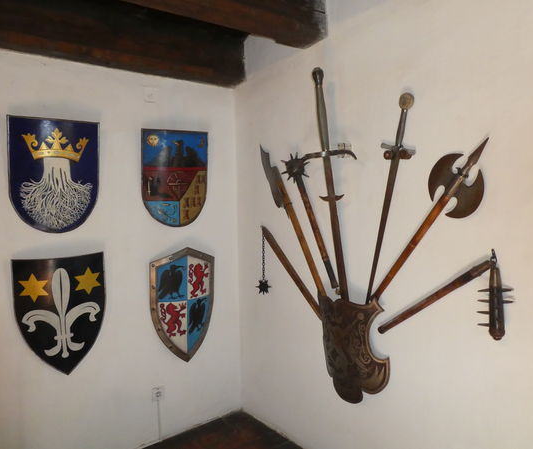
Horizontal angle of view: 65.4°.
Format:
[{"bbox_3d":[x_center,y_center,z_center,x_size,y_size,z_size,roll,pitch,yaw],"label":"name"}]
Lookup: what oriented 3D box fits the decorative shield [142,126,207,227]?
[{"bbox_3d":[-0.578,-0.292,2.710,0.463,0.623,0.076,-5,13,-37],"label":"decorative shield"}]

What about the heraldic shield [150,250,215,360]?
[{"bbox_3d":[-0.532,0.539,2.774,0.466,0.784,0.076,-4,9,-37],"label":"heraldic shield"}]

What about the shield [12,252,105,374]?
[{"bbox_3d":[-1.123,0.509,2.307,0.465,0.667,0.085,-4,10,-37],"label":"shield"}]

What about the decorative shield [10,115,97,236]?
[{"bbox_3d":[-1.143,-0.257,2.262,0.452,0.617,0.074,-3,13,-37],"label":"decorative shield"}]

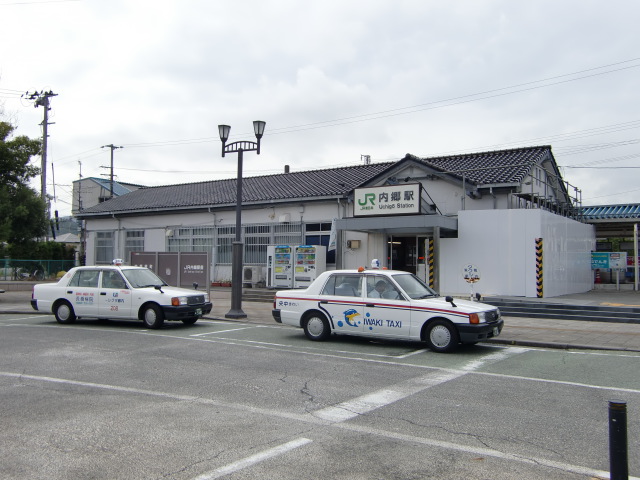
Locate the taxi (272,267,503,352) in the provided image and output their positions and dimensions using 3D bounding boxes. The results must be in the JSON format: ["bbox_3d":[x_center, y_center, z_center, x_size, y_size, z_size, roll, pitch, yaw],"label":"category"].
[{"bbox_3d":[1.342,1.337,12.652,4.650,1.540,1.700,-1,-3,33],"label":"taxi"}]

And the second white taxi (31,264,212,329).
[{"bbox_3d":[-5.201,1.463,16.083,4.650,1.540,1.700,-1,-2,20],"label":"second white taxi"}]

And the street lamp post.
[{"bbox_3d":[-2.249,-0.529,17.234,1.450,5.400,0.460,-1,-3,30],"label":"street lamp post"}]

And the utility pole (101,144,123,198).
[{"bbox_3d":[-17.349,-2.255,51.128,0.600,11.500,2.000,-1,-3,32],"label":"utility pole"}]

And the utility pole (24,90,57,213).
[{"bbox_3d":[-16.035,-2.926,35.342,1.600,11.600,0.900,-1,-3,32],"label":"utility pole"}]

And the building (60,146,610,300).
[{"bbox_3d":[-0.729,-0.664,31.522,25.600,6.050,10.900,-1,-3,32],"label":"building"}]

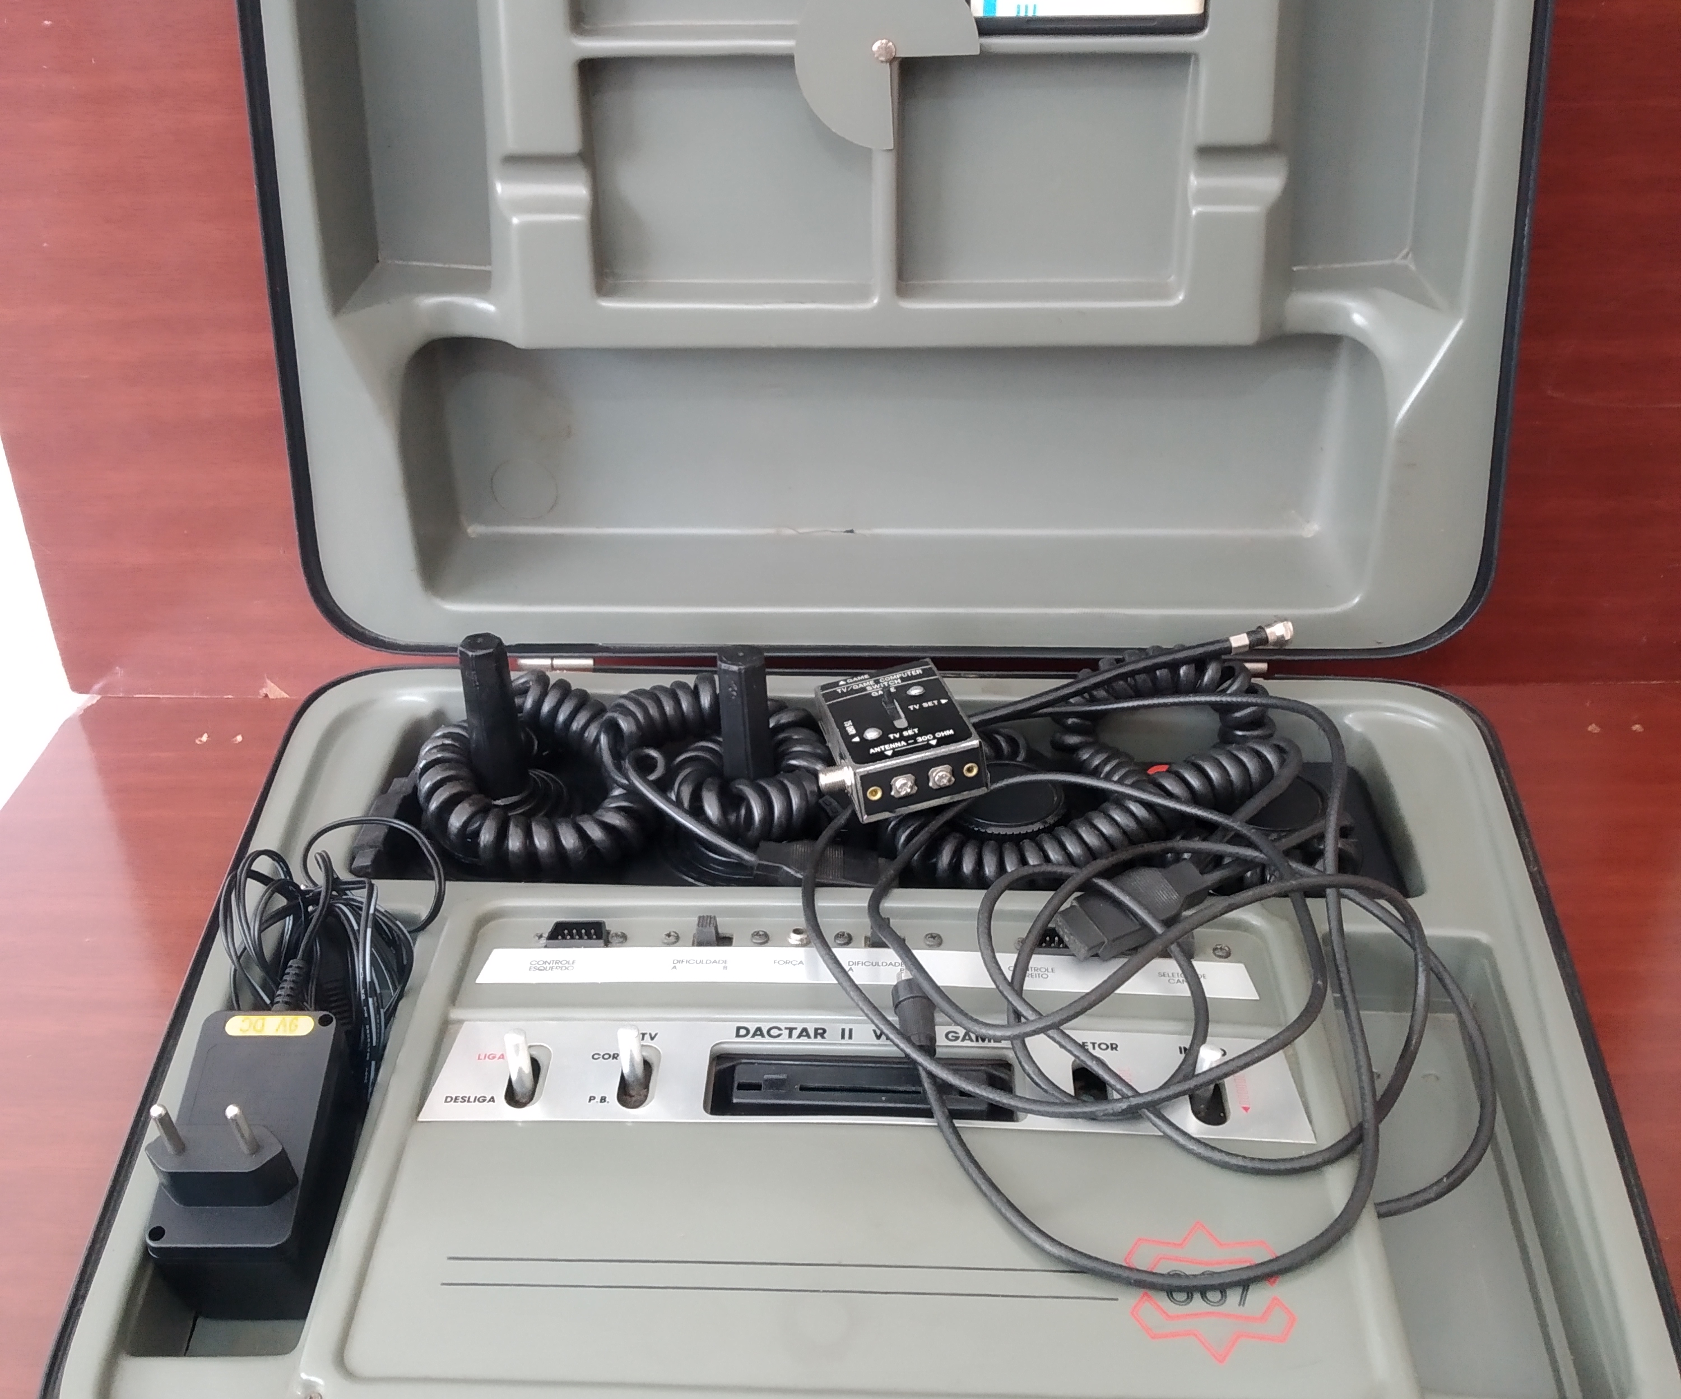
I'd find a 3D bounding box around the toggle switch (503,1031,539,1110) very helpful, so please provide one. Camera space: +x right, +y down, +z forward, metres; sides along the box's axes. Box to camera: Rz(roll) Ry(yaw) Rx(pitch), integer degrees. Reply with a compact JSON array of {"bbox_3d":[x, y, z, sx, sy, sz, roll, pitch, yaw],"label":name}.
[{"bbox_3d":[-0.089,0.103,0.468,0.006,0.025,0.006,1,31,3],"label":"toggle switch"}]

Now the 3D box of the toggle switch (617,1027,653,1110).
[{"bbox_3d":[-0.058,0.103,0.467,0.006,0.025,0.006,1,31,3],"label":"toggle switch"}]

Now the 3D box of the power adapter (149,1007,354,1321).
[{"bbox_3d":[-0.163,0.119,0.465,0.037,0.081,0.071,0,47,-2],"label":"power adapter"}]

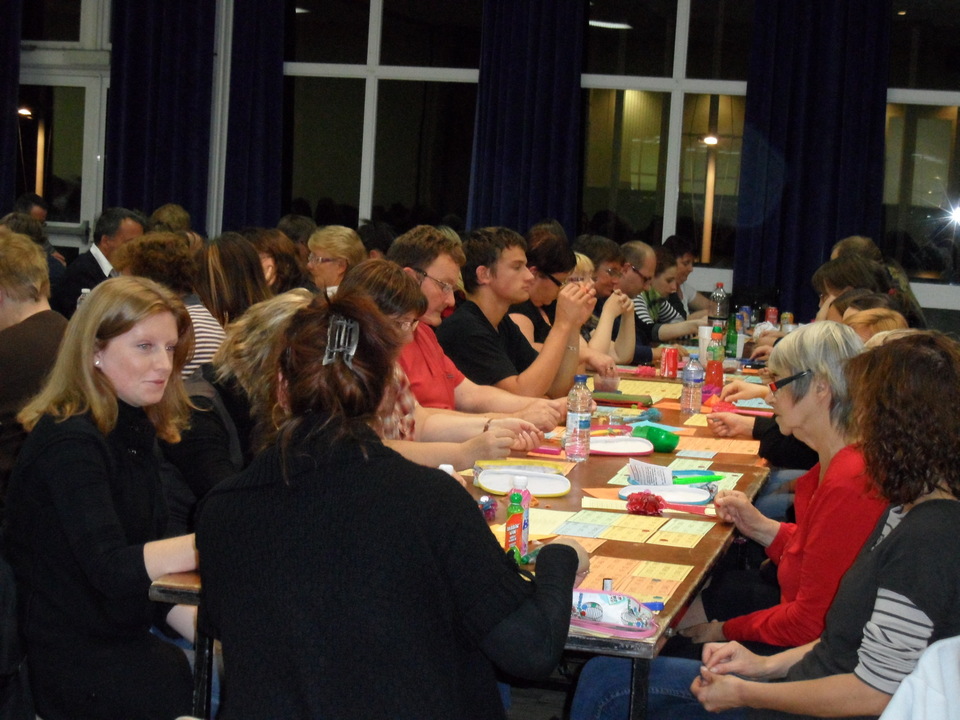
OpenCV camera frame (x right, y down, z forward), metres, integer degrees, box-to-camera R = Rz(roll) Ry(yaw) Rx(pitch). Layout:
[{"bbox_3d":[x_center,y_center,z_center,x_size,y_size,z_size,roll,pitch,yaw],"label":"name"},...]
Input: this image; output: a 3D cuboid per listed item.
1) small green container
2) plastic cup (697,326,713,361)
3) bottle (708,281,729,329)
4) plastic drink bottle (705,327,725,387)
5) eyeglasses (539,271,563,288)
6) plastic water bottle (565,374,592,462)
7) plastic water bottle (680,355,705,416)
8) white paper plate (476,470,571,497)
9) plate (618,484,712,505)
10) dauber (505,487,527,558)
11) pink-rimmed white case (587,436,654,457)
[{"bbox_3d":[0.461,0.207,4.361,0.115,0.072,0.085,6,6,30],"label":"small green container"},{"bbox_3d":[0.987,-0.058,7.230,0.072,0.155,0.072,3,5,0],"label":"plastic cup"},{"bbox_3d":[1.100,-0.180,7.688,0.090,0.335,0.090,3,5,0],"label":"bottle"},{"bbox_3d":[0.860,-0.004,6.061,0.066,0.232,0.066,3,5,0],"label":"plastic drink bottle"},{"bbox_3d":[0.246,-0.277,5.650,0.140,0.045,0.140,38,-2,-12],"label":"eyeglasses"},{"bbox_3d":[0.247,0.141,4.091,0.064,0.208,0.064,3,5,0],"label":"plastic water bottle"},{"bbox_3d":[0.679,0.074,5.301,0.064,0.185,0.064,3,5,0],"label":"plastic water bottle"},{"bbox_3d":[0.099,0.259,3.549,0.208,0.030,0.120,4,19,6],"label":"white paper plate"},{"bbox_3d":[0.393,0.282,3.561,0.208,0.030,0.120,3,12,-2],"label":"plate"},{"bbox_3d":[0.060,0.282,2.794,0.033,0.124,0.033,4,5,9],"label":"dauber"},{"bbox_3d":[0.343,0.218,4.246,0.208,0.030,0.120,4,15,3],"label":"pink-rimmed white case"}]

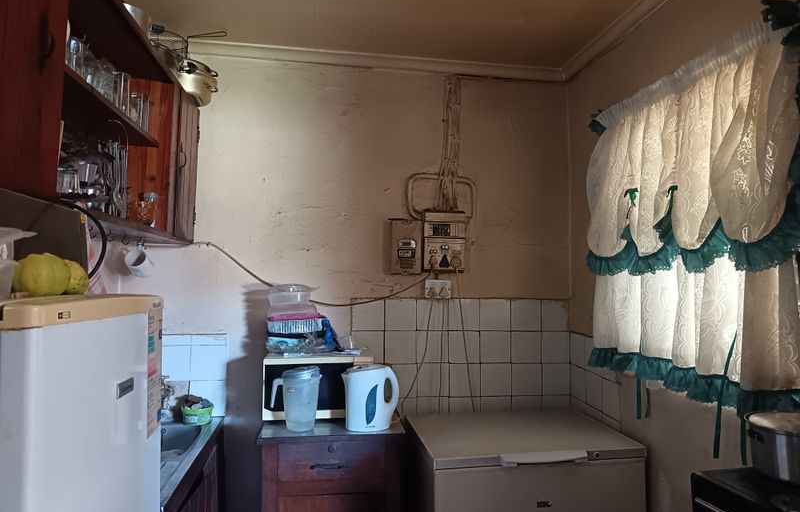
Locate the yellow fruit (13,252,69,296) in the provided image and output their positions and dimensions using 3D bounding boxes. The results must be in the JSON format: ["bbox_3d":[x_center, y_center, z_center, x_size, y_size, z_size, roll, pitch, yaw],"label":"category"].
[{"bbox_3d":[-0.749,0.039,1.170,0.100,0.093,0.098,1,-2,-8],"label":"yellow fruit"}]

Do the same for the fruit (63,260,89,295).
[{"bbox_3d":[-0.703,0.046,1.190,0.072,0.072,0.072,1,-3,-8],"label":"fruit"}]

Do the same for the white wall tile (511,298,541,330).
[{"bbox_3d":[0.609,0.289,2.682,0.150,0.150,0.010,1,-6,-8],"label":"white wall tile"}]

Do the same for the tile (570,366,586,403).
[{"bbox_3d":[0.843,0.595,2.601,0.010,0.151,0.150,1,-3,-8],"label":"tile"}]

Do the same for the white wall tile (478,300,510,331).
[{"bbox_3d":[0.454,0.281,2.644,0.151,0.151,0.010,1,-2,-8],"label":"white wall tile"}]

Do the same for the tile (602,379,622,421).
[{"bbox_3d":[0.886,0.598,2.312,0.010,0.151,0.150,1,-2,-8],"label":"tile"}]

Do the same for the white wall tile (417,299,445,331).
[{"bbox_3d":[0.155,0.275,2.587,0.150,0.150,0.010,1,-2,-8],"label":"white wall tile"}]

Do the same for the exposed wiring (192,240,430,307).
[{"bbox_3d":[-0.382,0.086,2.495,1.059,0.276,0.050,1,-2,-8],"label":"exposed wiring"}]

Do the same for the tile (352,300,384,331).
[{"bbox_3d":[-0.144,0.272,2.554,0.151,0.151,0.010,1,-3,-8],"label":"tile"}]

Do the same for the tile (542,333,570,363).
[{"bbox_3d":[0.755,0.441,2.677,0.146,0.151,0.010,1,-3,-8],"label":"tile"}]

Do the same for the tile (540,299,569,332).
[{"bbox_3d":[0.752,0.288,2.672,0.141,0.150,0.010,1,-2,-8],"label":"tile"}]

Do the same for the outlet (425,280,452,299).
[{"bbox_3d":[0.175,0.156,2.583,0.122,0.084,0.035,1,-3,-8],"label":"outlet"}]

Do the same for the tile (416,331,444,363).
[{"bbox_3d":[0.155,0.424,2.583,0.150,0.150,0.010,1,-2,-8],"label":"tile"}]

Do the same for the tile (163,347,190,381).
[{"bbox_3d":[-1.000,0.474,2.444,0.150,0.150,0.010,1,-6,-8],"label":"tile"}]

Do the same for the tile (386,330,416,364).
[{"bbox_3d":[0.005,0.423,2.569,0.150,0.151,0.010,1,-3,-8],"label":"tile"}]

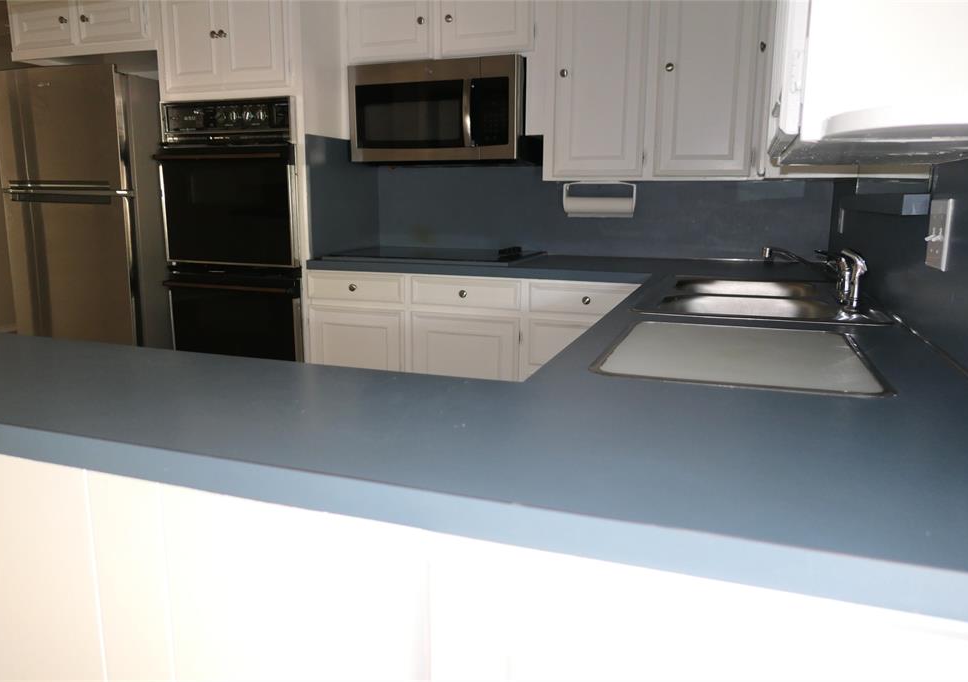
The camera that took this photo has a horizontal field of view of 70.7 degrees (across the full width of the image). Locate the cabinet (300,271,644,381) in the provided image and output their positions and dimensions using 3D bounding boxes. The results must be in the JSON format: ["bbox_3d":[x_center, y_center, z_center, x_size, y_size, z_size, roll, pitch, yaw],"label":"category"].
[{"bbox_3d":[0.034,0.106,3.118,1.490,0.870,0.625,4,13,20],"label":"cabinet"}]

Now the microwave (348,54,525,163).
[{"bbox_3d":[-0.154,-0.991,3.040,0.757,0.409,0.435,4,13,20],"label":"microwave"}]

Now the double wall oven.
[{"bbox_3d":[-1.039,-0.465,3.345,0.735,1.300,0.610,4,13,20],"label":"double wall oven"}]

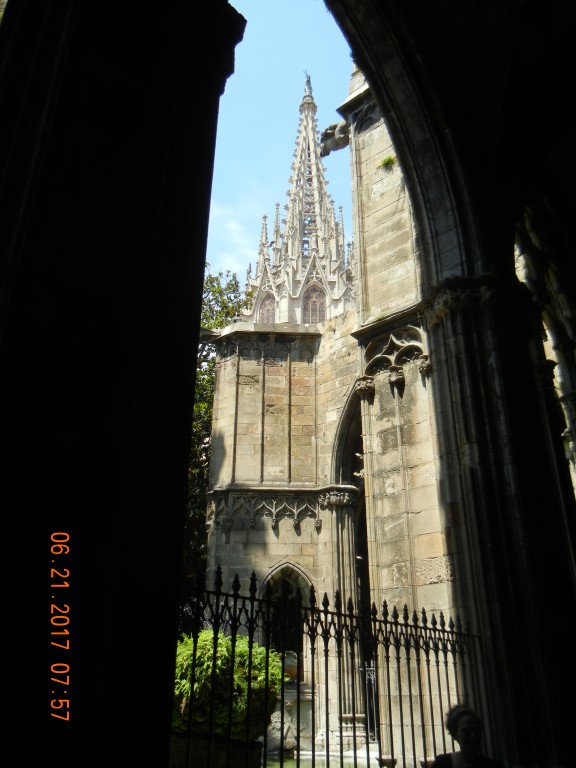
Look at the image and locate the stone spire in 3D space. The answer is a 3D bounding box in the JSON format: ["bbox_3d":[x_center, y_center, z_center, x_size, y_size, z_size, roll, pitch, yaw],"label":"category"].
[{"bbox_3d":[2.464,-19.830,71.785,13.500,38.000,13.500,2,-26,-4],"label":"stone spire"}]

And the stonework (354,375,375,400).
[{"bbox_3d":[1.130,0.053,9.841,0.215,0.290,0.190,-21,-33,36],"label":"stonework"}]

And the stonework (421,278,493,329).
[{"bbox_3d":[2.457,-1.150,9.285,0.950,0.460,0.620,-21,-33,36],"label":"stonework"}]

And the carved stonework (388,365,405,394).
[{"bbox_3d":[1.552,-0.064,9.528,0.175,0.355,0.170,-21,-33,36],"label":"carved stonework"}]

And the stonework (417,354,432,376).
[{"bbox_3d":[1.903,-0.257,9.285,0.170,0.250,0.160,-21,-33,36],"label":"stonework"}]

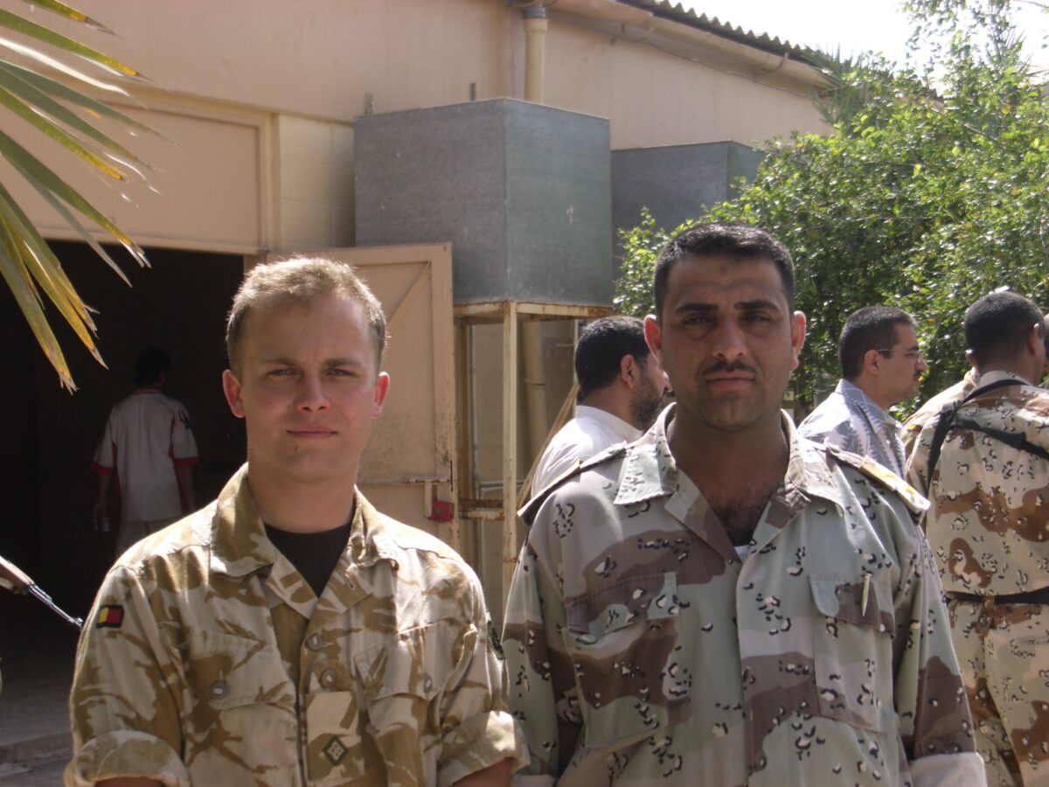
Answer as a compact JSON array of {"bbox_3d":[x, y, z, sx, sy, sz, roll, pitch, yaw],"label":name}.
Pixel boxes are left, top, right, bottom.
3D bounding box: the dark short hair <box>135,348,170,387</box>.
[{"bbox_3d":[-2.017,-0.140,10.200,0.170,0.200,0.200,0,1,27],"label":"dark short hair"}]

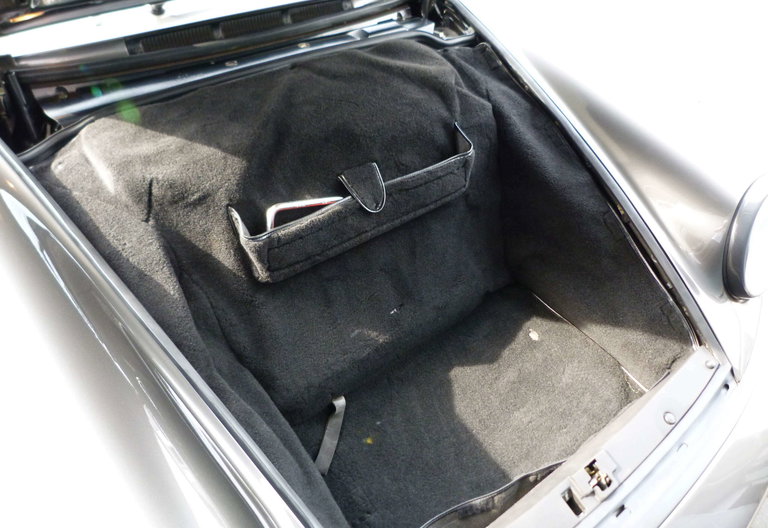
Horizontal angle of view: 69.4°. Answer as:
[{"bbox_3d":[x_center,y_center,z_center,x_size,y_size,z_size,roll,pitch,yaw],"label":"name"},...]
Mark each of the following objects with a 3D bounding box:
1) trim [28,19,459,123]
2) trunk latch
[{"bbox_3d":[-0.215,-0.433,1.195,0.949,0.036,0.051,-24,53,-25],"label":"trim"},{"bbox_3d":[0.296,0.314,0.793,0.076,0.025,0.046,-24,73,-25],"label":"trunk latch"}]

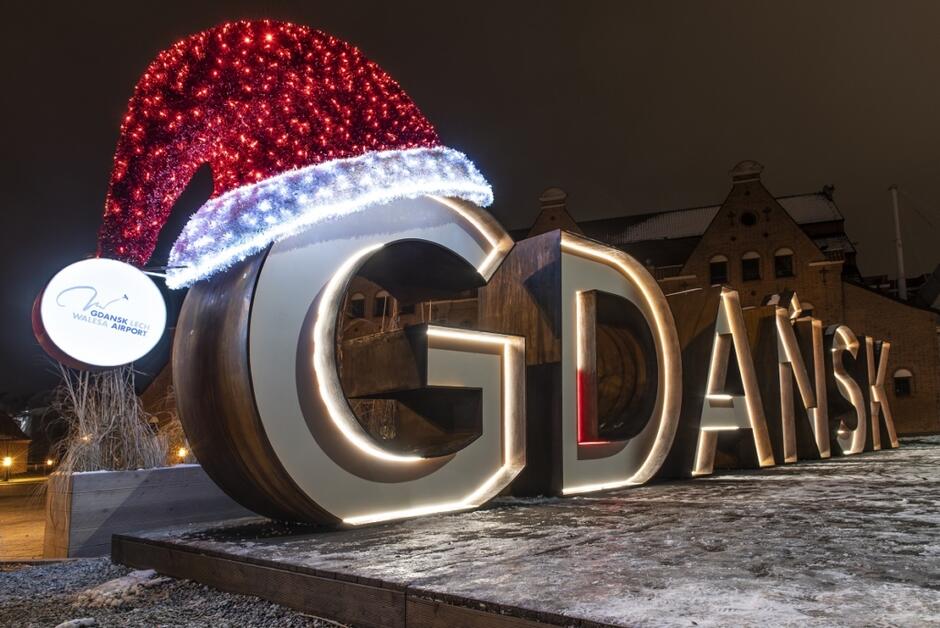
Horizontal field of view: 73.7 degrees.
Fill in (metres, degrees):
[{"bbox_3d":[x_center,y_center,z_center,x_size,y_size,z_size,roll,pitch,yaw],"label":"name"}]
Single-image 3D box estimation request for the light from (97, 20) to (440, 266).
[{"bbox_3d":[-1.386,-1.227,4.820,2.500,1.950,1.150,8,-12,-44],"label":"light"}]

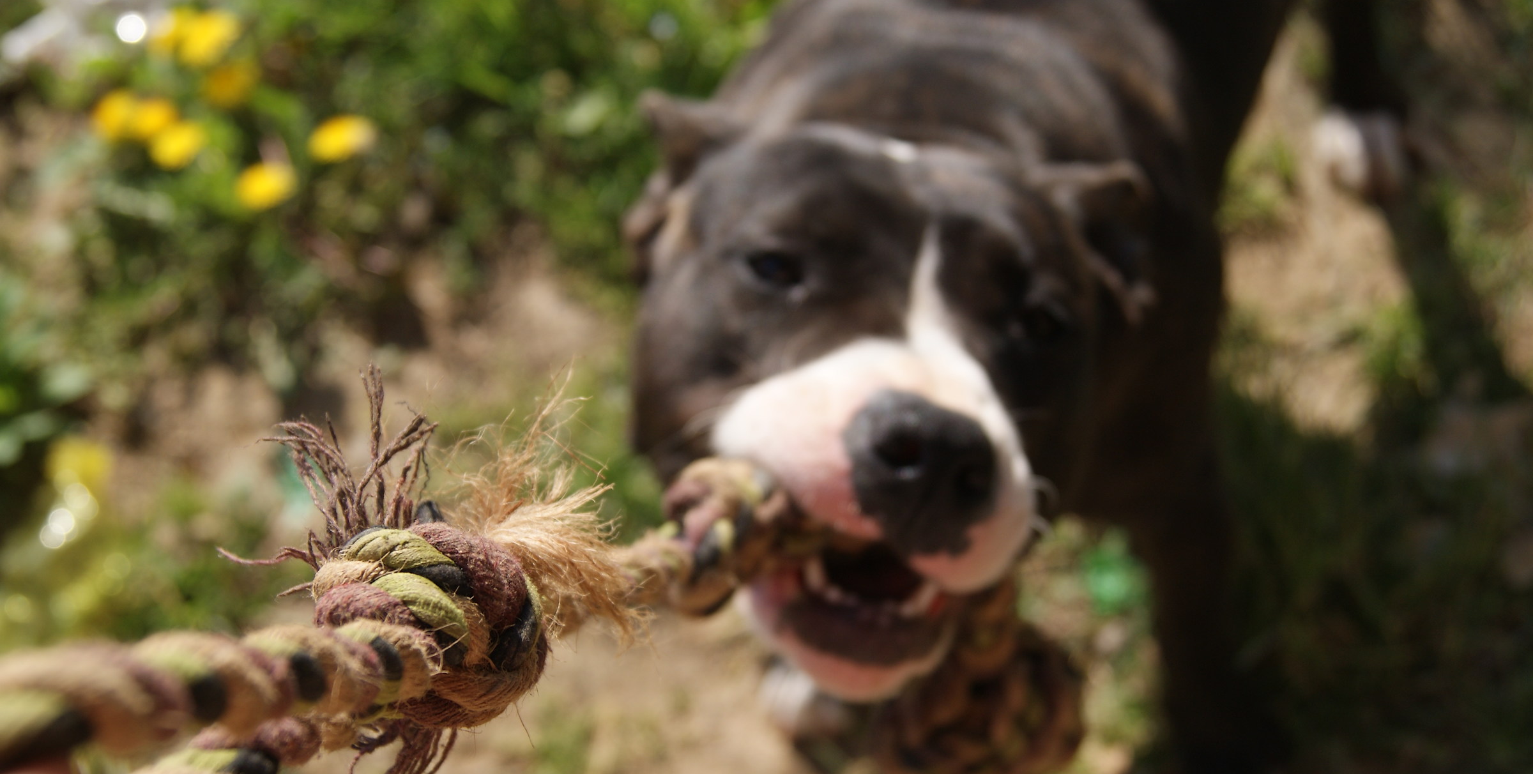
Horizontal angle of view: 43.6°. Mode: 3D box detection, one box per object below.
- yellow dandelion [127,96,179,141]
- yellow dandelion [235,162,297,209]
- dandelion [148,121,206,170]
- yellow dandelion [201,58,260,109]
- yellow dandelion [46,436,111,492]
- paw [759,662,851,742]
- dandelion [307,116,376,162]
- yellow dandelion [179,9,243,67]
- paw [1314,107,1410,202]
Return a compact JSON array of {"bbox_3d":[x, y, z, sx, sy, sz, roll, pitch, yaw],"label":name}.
[{"bbox_3d":[-0.416,-0.182,1.302,0.033,0.022,0.033,0,46,0],"label":"yellow dandelion"},{"bbox_3d":[-0.327,-0.131,1.253,0.037,0.022,0.037,0,46,0],"label":"yellow dandelion"},{"bbox_3d":[-0.394,-0.161,1.282,0.035,0.022,0.035,0,46,0],"label":"dandelion"},{"bbox_3d":[-0.371,-0.210,1.329,0.036,0.022,0.036,0,46,0],"label":"yellow dandelion"},{"bbox_3d":[-0.394,0.044,1.097,0.034,0.022,0.034,0,46,0],"label":"yellow dandelion"},{"bbox_3d":[0.024,0.162,1.014,0.060,0.050,0.078,13,47,12],"label":"paw"},{"bbox_3d":[-0.284,-0.166,1.286,0.040,0.022,0.040,0,46,0],"label":"dandelion"},{"bbox_3d":[-0.396,-0.248,1.365,0.040,0.022,0.040,0,46,0],"label":"yellow dandelion"},{"bbox_3d":[0.412,-0.161,1.326,0.058,0.050,0.075,19,49,17],"label":"paw"}]

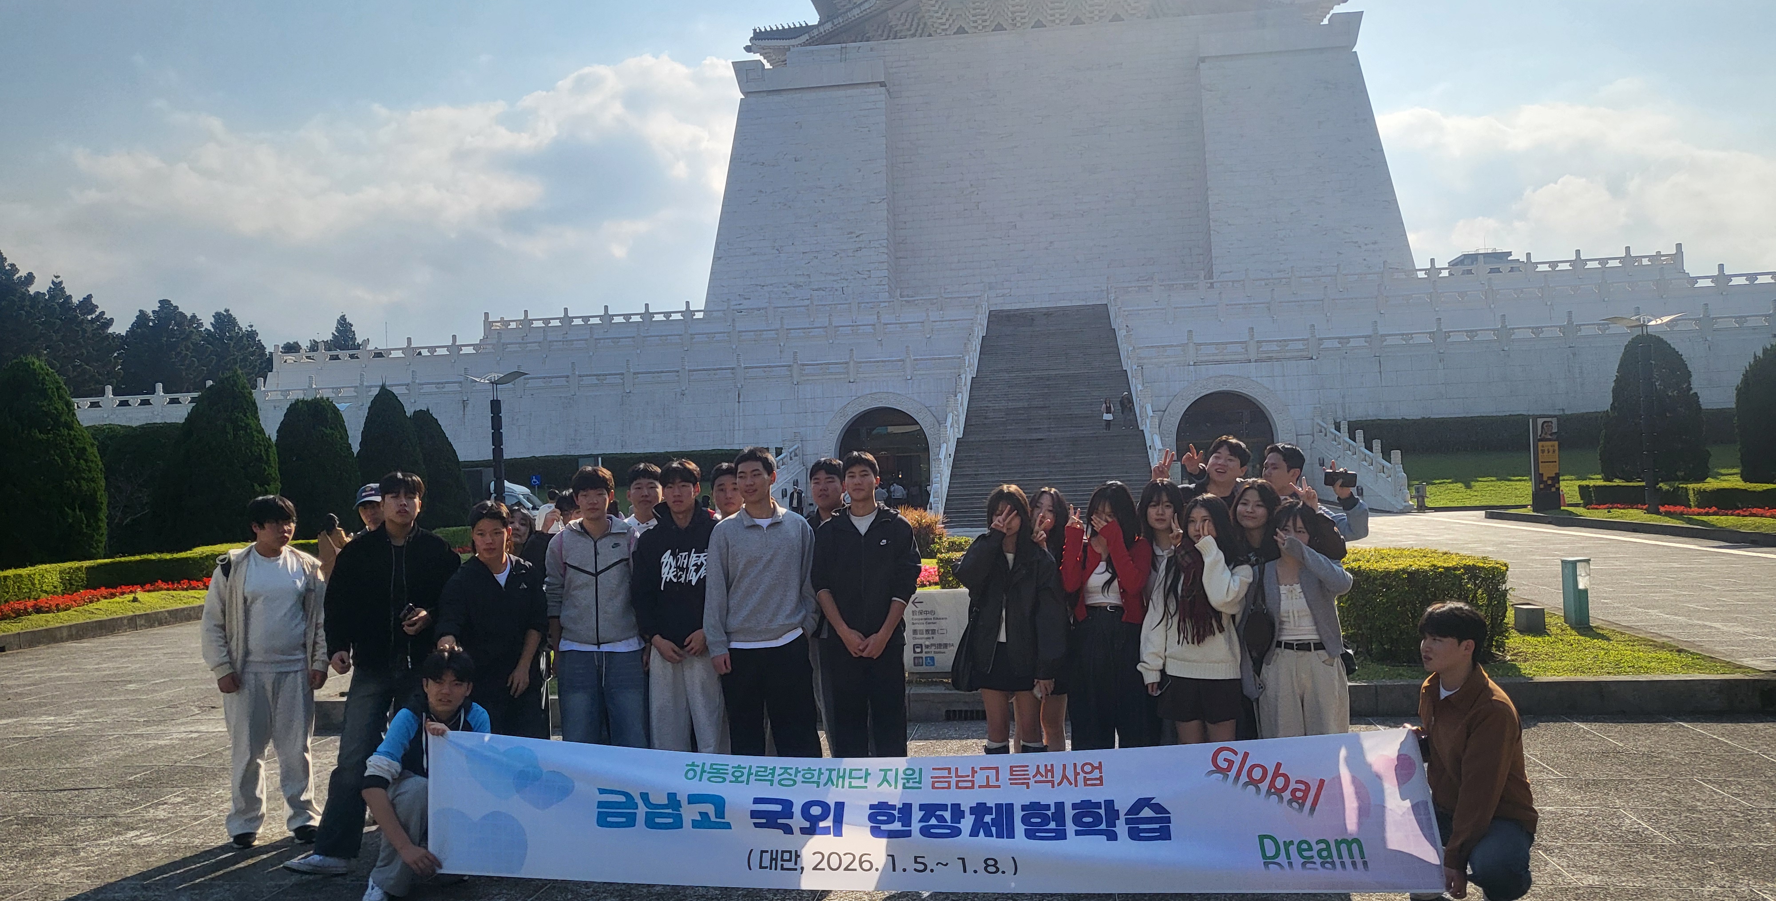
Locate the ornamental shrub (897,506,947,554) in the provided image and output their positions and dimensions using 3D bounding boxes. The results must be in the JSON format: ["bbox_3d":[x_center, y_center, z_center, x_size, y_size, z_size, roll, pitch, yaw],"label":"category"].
[{"bbox_3d":[0.537,1.533,25.200,1.200,1.000,1.200,-2,-1,7],"label":"ornamental shrub"}]

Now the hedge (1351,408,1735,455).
[{"bbox_3d":[31.373,-0.889,63.300,19.000,1.750,1.400,-2,-1,7],"label":"hedge"}]

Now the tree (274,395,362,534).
[{"bbox_3d":[-17.335,0.695,40.500,2.400,4.700,2.400,-2,-1,7],"label":"tree"}]

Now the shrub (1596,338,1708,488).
[{"bbox_3d":[25.550,-1.342,44.500,3.300,5.100,3.300,-2,-1,7],"label":"shrub"}]

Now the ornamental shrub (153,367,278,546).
[{"bbox_3d":[-15.623,0.371,31.000,3.000,4.400,3.000,-2,-1,7],"label":"ornamental shrub"}]

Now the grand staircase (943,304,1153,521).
[{"bbox_3d":[8.248,-3.330,68.006,8.200,12.950,39.410,-2,-1,7],"label":"grand staircase"}]

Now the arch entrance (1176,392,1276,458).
[{"bbox_3d":[16.903,-0.104,66.600,5.100,5.700,1.600,-2,-1,7],"label":"arch entrance"}]

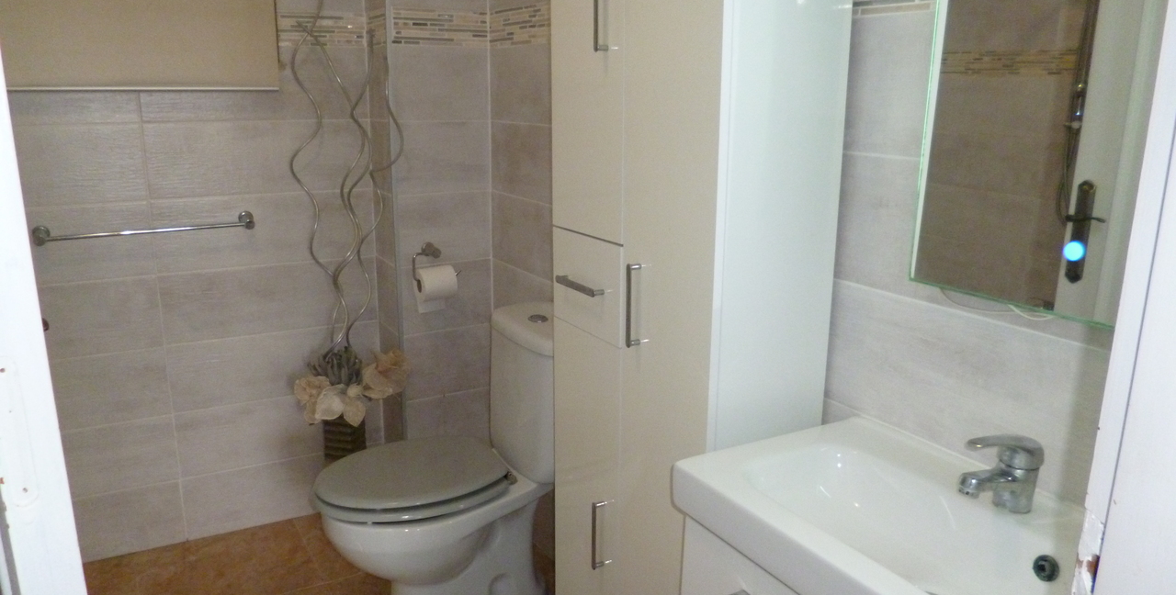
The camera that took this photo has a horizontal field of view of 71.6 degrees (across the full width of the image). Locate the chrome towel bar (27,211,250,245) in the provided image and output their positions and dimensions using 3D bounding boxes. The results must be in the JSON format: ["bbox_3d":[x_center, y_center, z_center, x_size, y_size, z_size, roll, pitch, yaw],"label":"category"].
[{"bbox_3d":[-1.147,-0.187,2.139,0.524,0.049,0.070,-7,15,-29],"label":"chrome towel bar"}]

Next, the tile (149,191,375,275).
[{"bbox_3d":[-0.908,-0.193,2.326,0.595,0.202,0.018,-7,15,-29],"label":"tile"}]

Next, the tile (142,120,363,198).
[{"bbox_3d":[-0.906,-0.390,2.279,0.595,0.202,0.018,-7,15,-29],"label":"tile"}]

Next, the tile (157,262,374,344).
[{"bbox_3d":[-0.905,0.004,2.369,0.597,0.199,0.010,-7,15,-30],"label":"tile"}]

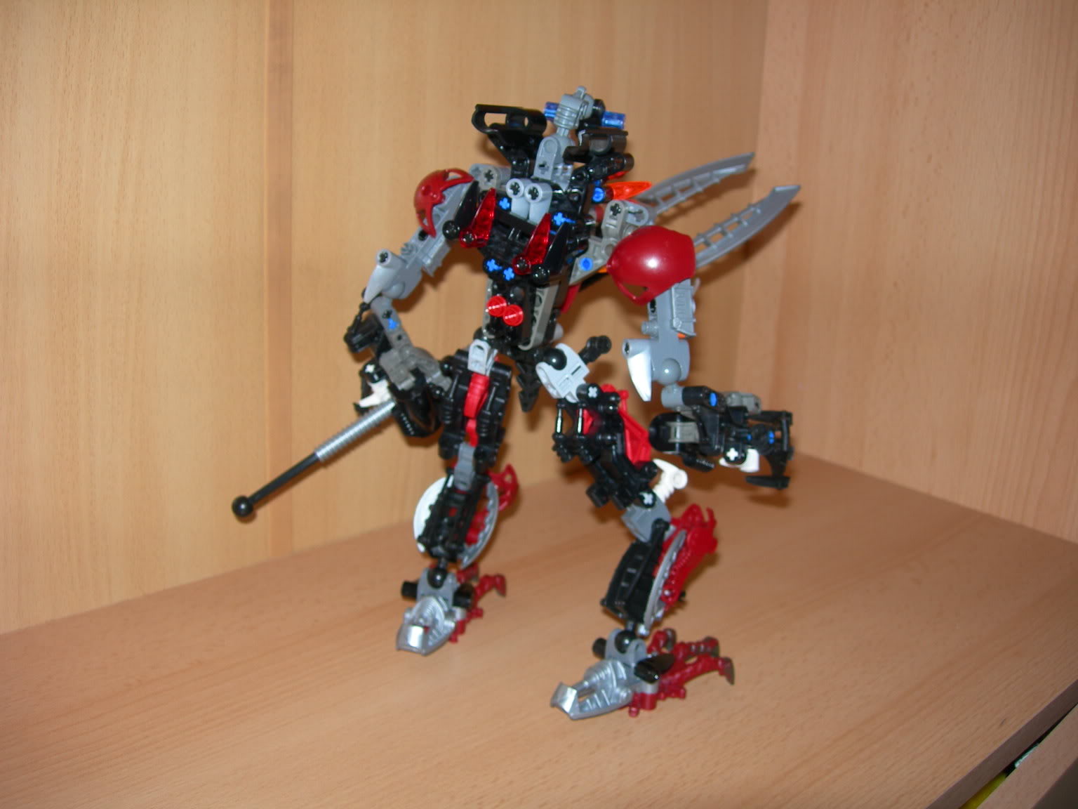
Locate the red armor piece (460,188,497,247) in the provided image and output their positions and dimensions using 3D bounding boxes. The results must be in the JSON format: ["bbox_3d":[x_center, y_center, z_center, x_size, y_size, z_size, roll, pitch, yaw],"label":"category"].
[{"bbox_3d":[-0.025,-0.077,0.490,0.009,0.025,0.011,-12,40,-42],"label":"red armor piece"}]

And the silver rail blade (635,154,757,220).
[{"bbox_3d":[0.069,-0.098,0.528,0.007,0.017,0.096,31,41,25],"label":"silver rail blade"}]

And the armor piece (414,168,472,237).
[{"bbox_3d":[-0.042,-0.089,0.522,0.028,0.029,0.018,-12,22,-42],"label":"armor piece"}]

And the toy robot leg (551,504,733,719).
[{"bbox_3d":[0.048,0.089,0.516,0.083,0.082,0.038,-4,18,-22],"label":"toy robot leg"}]

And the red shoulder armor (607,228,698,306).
[{"bbox_3d":[0.043,-0.054,0.457,0.034,0.030,0.021,-6,19,-29],"label":"red shoulder armor"}]

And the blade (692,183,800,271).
[{"bbox_3d":[0.087,-0.077,0.515,0.007,0.018,0.096,34,46,28],"label":"blade"}]

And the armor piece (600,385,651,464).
[{"bbox_3d":[0.039,0.009,0.530,0.020,0.034,0.015,-35,32,-21],"label":"armor piece"}]

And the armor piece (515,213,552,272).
[{"bbox_3d":[-0.003,-0.064,0.468,0.009,0.025,0.011,-12,40,-42],"label":"armor piece"}]

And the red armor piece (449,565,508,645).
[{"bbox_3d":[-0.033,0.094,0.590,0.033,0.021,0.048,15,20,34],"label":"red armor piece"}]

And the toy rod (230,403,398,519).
[{"bbox_3d":[-0.108,0.025,0.578,0.095,0.010,0.010,-35,0,-13],"label":"toy rod"}]

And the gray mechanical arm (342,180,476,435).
[{"bbox_3d":[-0.060,-0.044,0.550,0.048,0.118,0.056,-12,22,-42],"label":"gray mechanical arm"}]

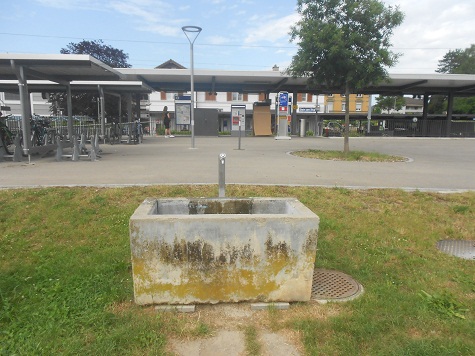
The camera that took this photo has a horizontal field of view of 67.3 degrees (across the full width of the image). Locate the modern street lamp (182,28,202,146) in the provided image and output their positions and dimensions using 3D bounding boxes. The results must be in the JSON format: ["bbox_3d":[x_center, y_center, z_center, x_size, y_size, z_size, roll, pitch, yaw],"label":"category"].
[{"bbox_3d":[-1.702,-3.289,13.346,0.750,4.400,0.750,-1,10,-4],"label":"modern street lamp"}]

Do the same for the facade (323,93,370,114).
[{"bbox_3d":[21.046,-15.665,68.300,9.500,9.000,7.000,-1,10,-4],"label":"facade"}]

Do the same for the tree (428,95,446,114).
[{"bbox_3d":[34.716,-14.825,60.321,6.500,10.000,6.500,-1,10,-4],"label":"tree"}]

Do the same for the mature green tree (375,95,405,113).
[{"bbox_3d":[27.252,-13.492,63.613,5.500,6.200,5.500,-1,10,-4],"label":"mature green tree"}]

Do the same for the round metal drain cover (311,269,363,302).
[{"bbox_3d":[0.828,1.025,3.421,0.657,0.050,0.657,0,10,0],"label":"round metal drain cover"}]

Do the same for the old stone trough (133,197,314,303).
[{"bbox_3d":[-0.117,0.622,3.266,1.492,0.729,0.709,-1,10,-4],"label":"old stone trough"}]

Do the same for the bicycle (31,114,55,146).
[{"bbox_3d":[-7.112,-1.769,13.292,0.600,1.080,1.700,-1,10,-4],"label":"bicycle"}]

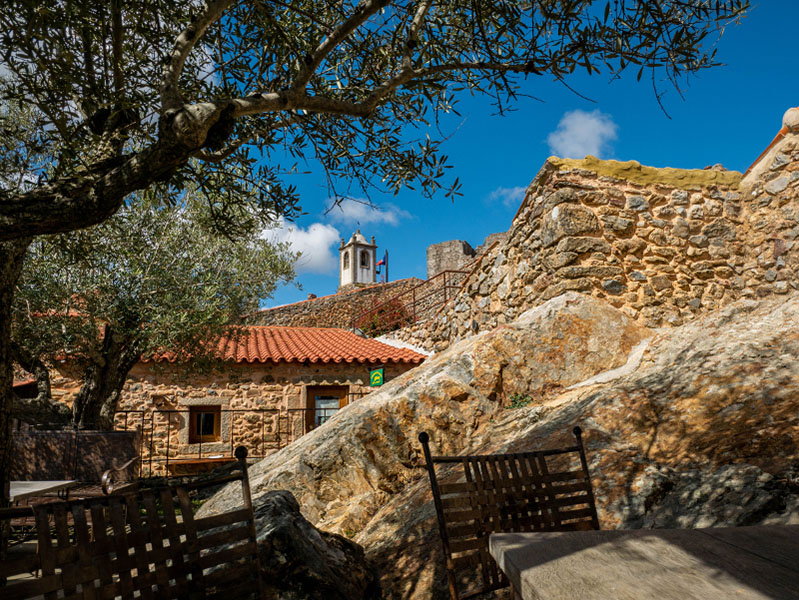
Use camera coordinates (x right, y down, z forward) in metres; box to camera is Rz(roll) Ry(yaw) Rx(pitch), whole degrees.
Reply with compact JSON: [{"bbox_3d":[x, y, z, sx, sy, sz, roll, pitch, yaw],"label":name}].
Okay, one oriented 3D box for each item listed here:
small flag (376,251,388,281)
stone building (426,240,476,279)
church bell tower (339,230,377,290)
[{"bbox_3d":[-1.768,-3.436,56.000,1.250,3.200,0.250,0,-5,-5],"label":"small flag"},{"bbox_3d":[4.316,-3.113,46.000,3.400,3.600,2.800,-3,-6,30],"label":"stone building"},{"bbox_3d":[-4.069,-3.722,55.000,2.900,6.300,2.900,3,-6,-34],"label":"church bell tower"}]

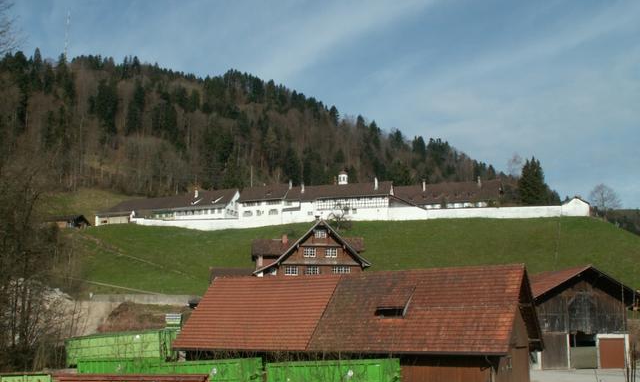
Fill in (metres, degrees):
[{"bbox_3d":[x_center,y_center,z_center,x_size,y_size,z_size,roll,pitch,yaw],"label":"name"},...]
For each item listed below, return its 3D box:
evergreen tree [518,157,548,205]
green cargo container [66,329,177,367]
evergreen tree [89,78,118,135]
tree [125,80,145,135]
[{"bbox_3d":[75.499,-3.006,255.000,9.760,17.681,9.760,0,-11,0],"label":"evergreen tree"},{"bbox_3d":[-14.823,11.969,54.396,8.800,2.250,2.400,-9,-14,25],"label":"green cargo container"},{"bbox_3d":[-104.597,-40.528,350.000,12.503,27.181,12.503,0,-11,0],"label":"evergreen tree"},{"bbox_3d":[-90.036,-40.528,350.000,8.931,27.181,8.931,0,-11,0],"label":"tree"}]

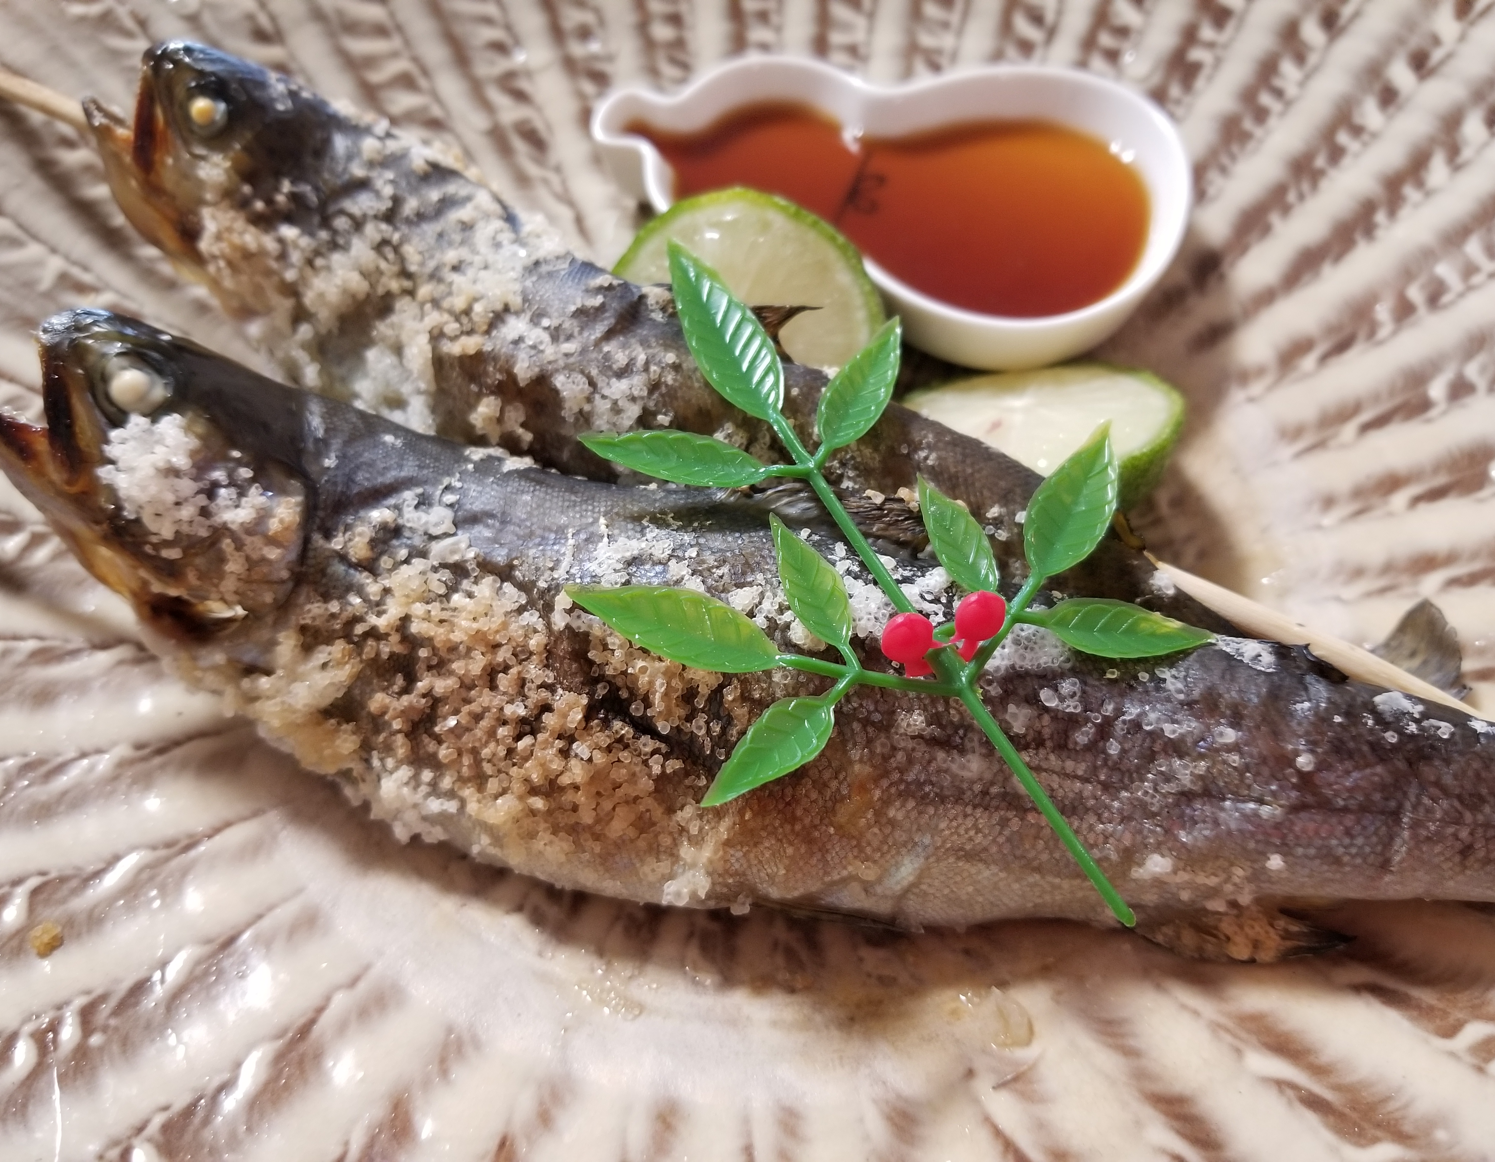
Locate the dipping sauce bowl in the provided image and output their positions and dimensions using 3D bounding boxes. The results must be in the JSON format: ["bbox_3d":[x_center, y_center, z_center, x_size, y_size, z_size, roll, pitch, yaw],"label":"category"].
[{"bbox_3d":[0.024,-0.066,0.218,0.107,0.029,0.069,13,58,12],"label":"dipping sauce bowl"}]

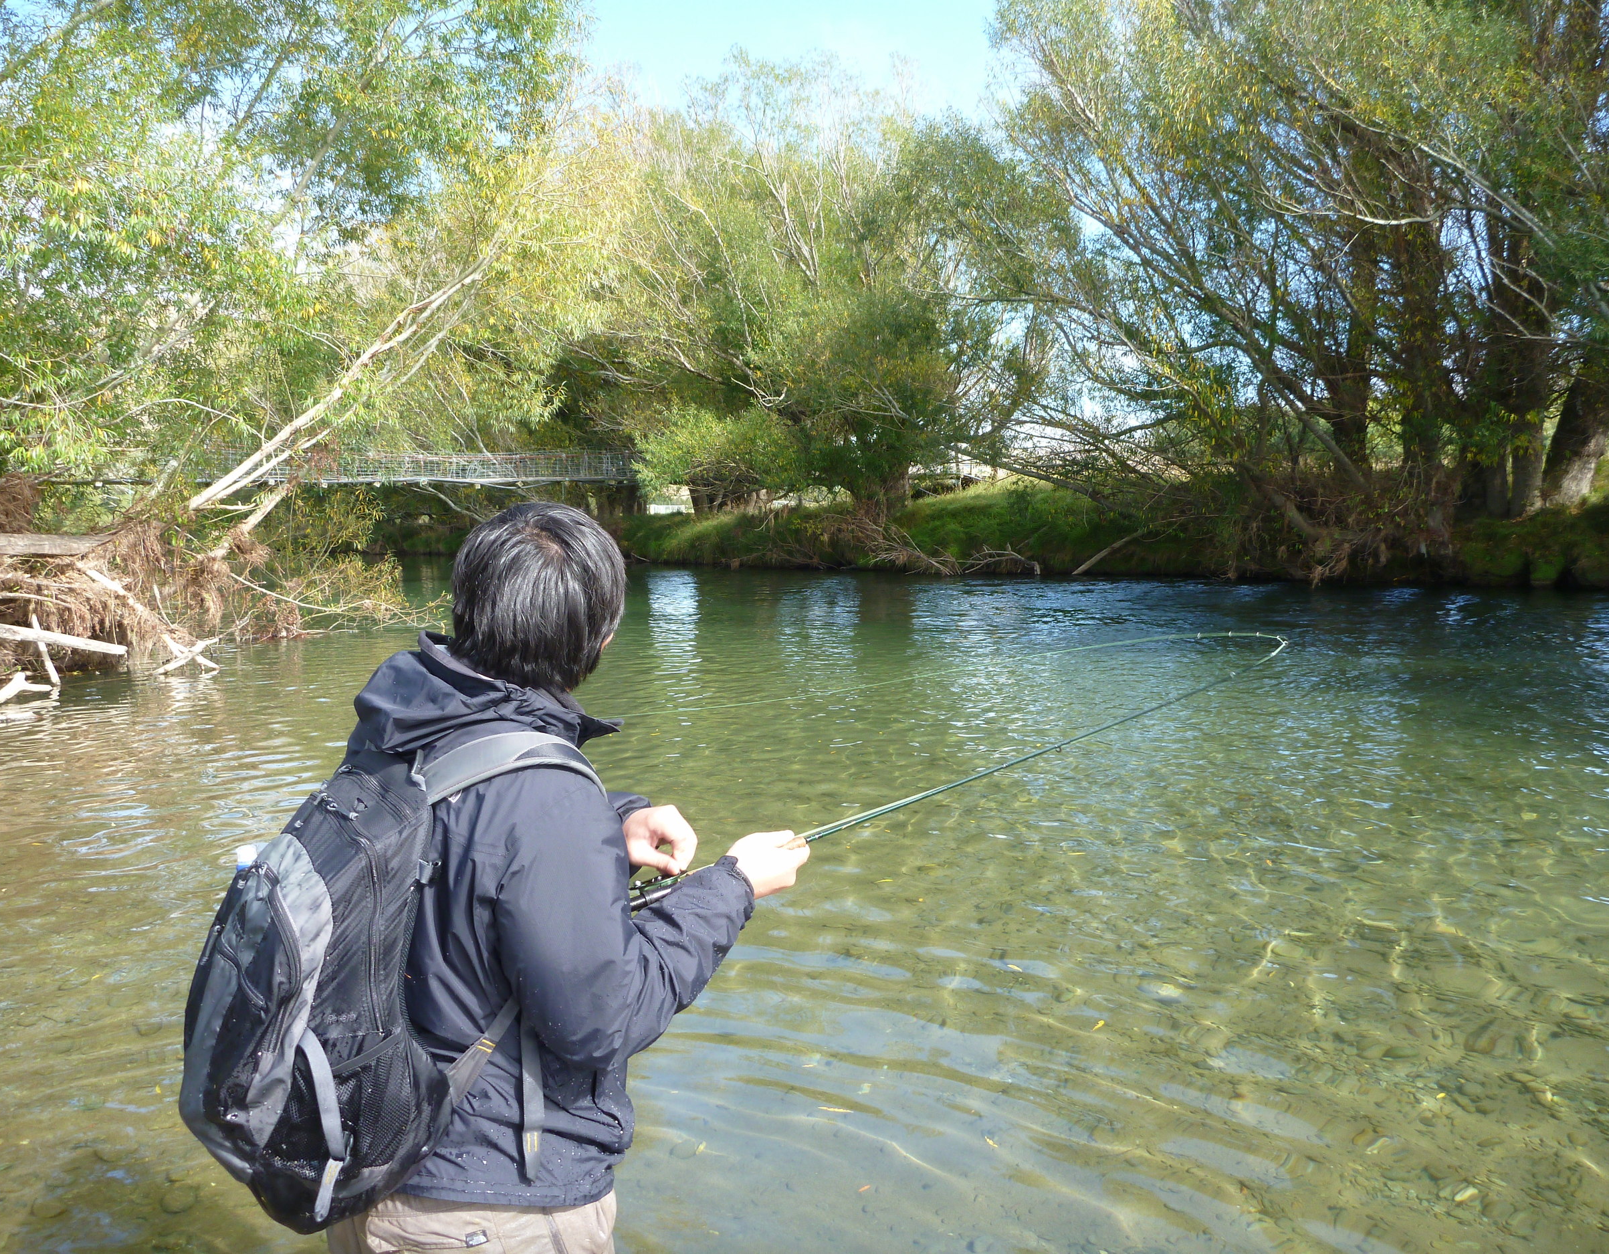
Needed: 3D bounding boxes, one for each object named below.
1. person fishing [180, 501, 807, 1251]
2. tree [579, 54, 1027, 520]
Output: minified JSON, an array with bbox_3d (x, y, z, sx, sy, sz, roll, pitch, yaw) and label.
[{"bbox_3d":[-0.335,0.690,1.600,0.740,1.660,0.520,-4,7,-42],"label":"person fishing"},{"bbox_3d":[-0.050,-7.700,30.500,10.000,10.400,8.500,0,5,0],"label":"tree"}]

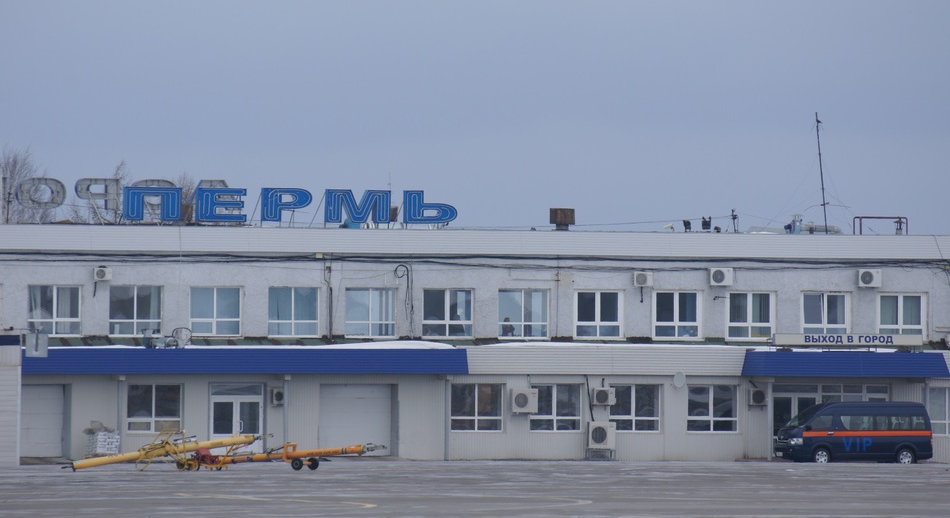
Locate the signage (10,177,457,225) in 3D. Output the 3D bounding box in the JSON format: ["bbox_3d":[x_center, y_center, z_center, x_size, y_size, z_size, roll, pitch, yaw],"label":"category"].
[{"bbox_3d":[-8.454,-2.009,290.993,16.772,1.610,0.500,1,-1,-23],"label":"signage"}]

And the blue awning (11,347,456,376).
[{"bbox_3d":[-7.975,3.546,286.687,16.519,0.913,0.800,1,-1,-23],"label":"blue awning"}]

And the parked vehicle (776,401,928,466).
[{"bbox_3d":[13.353,6.179,292.885,5.380,2.285,1.880,1,-1,-22],"label":"parked vehicle"}]

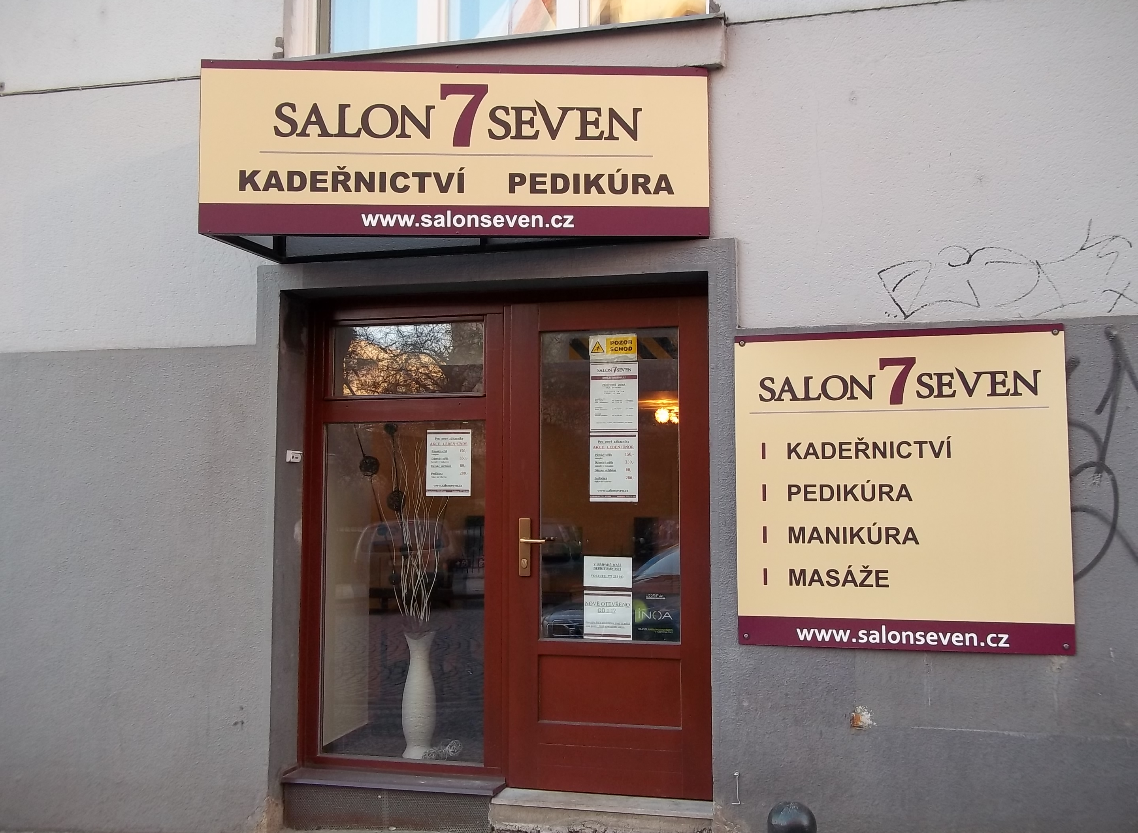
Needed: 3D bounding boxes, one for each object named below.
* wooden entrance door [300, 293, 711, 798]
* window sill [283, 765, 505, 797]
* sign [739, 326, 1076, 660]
[{"bbox_3d":[-0.294,0.523,4.606,1.865,2.130,0.100,-1,-5,13],"label":"wooden entrance door"},{"bbox_3d":[-0.761,1.558,4.514,0.970,0.034,0.175,-1,-5,13],"label":"window sill"},{"bbox_3d":[1.240,0.271,3.968,1.197,1.201,0.020,-1,-5,13],"label":"sign"}]

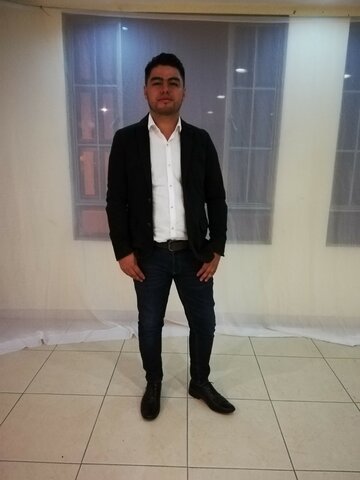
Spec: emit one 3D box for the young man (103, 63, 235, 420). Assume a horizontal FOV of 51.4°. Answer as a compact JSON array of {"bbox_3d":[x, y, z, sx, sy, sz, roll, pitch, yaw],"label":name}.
[{"bbox_3d":[-0.035,0.020,1.823,0.650,1.730,0.330,0,14,-4],"label":"young man"}]

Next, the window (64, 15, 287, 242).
[{"bbox_3d":[-0.041,-0.716,2.593,1.440,1.490,0.100,1,14,1],"label":"window"}]

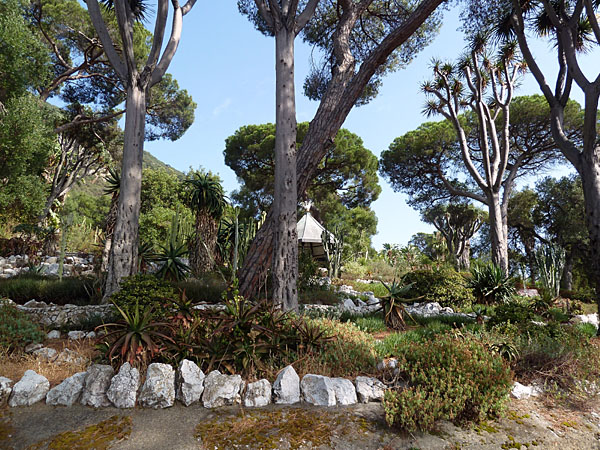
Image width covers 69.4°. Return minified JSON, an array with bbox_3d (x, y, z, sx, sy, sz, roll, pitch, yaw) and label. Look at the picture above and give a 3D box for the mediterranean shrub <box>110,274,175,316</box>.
[{"bbox_3d":[-2.872,1.285,7.900,1.167,0.766,1.100,0,-4,0],"label":"mediterranean shrub"}]

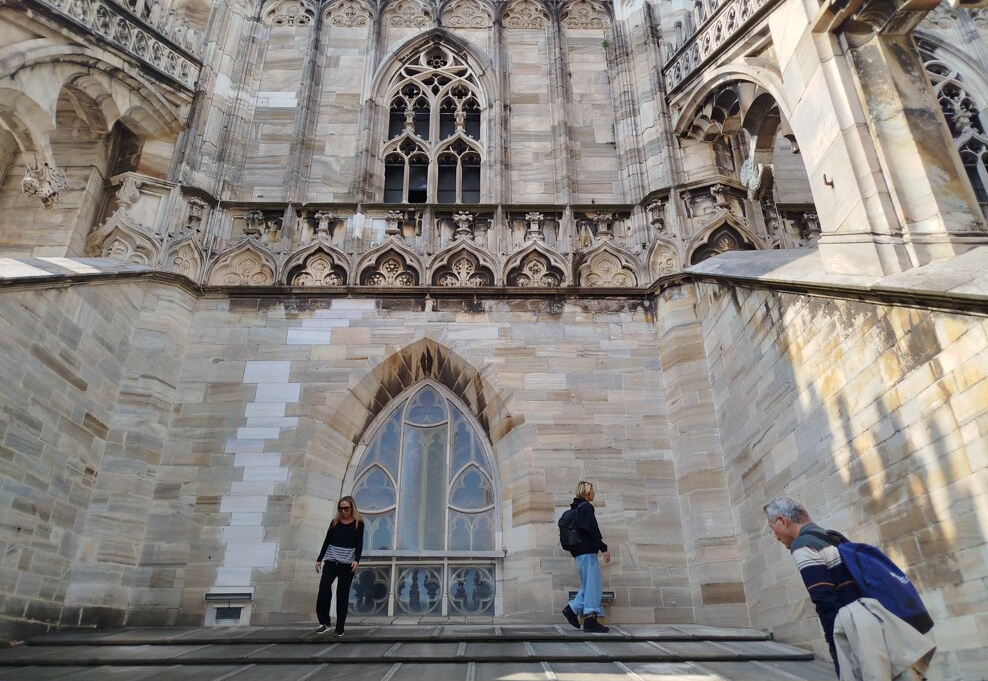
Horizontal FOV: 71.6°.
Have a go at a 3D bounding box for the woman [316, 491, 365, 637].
[{"bbox_3d":[-1.842,2.619,8.107,0.500,1.574,0.400,-3,-26,4],"label":"woman"}]

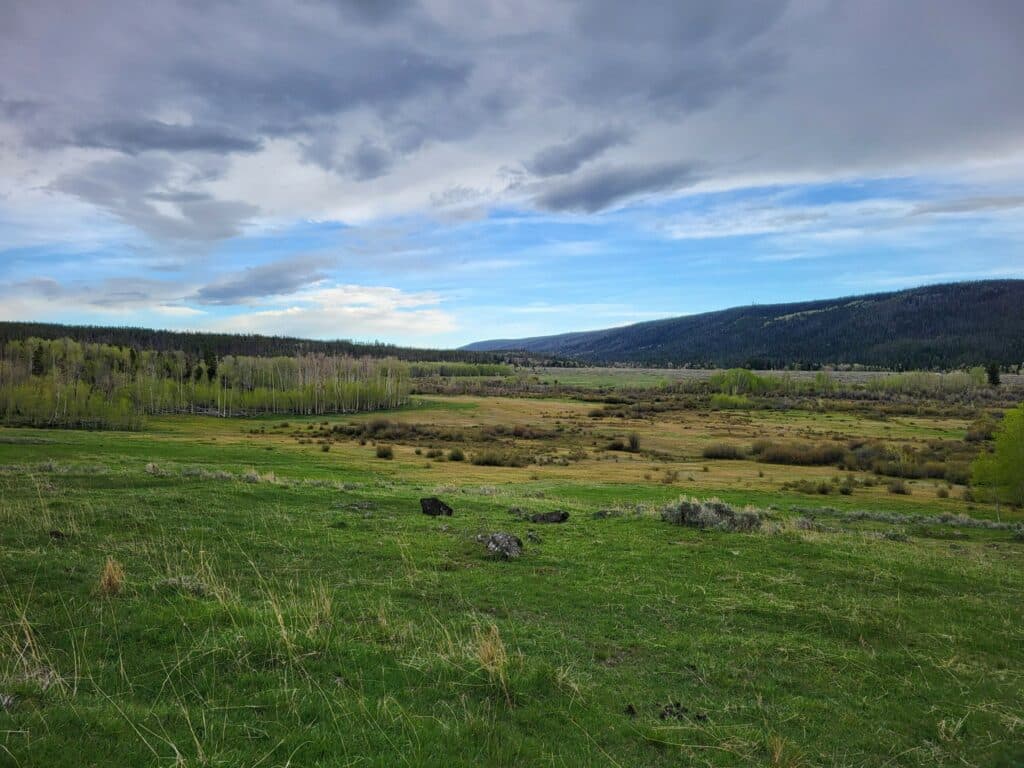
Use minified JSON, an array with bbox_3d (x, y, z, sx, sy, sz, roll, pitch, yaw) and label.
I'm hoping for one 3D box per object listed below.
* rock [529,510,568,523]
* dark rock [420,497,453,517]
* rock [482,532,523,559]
[{"bbox_3d":[0.560,2.033,11.800,0.600,0.160,0.360,0,2,0],"label":"rock"},{"bbox_3d":[-1.207,1.959,12.300,0.500,0.280,0.360,0,2,0],"label":"dark rock"},{"bbox_3d":[-0.109,1.848,8.800,0.440,0.250,0.380,0,2,0],"label":"rock"}]

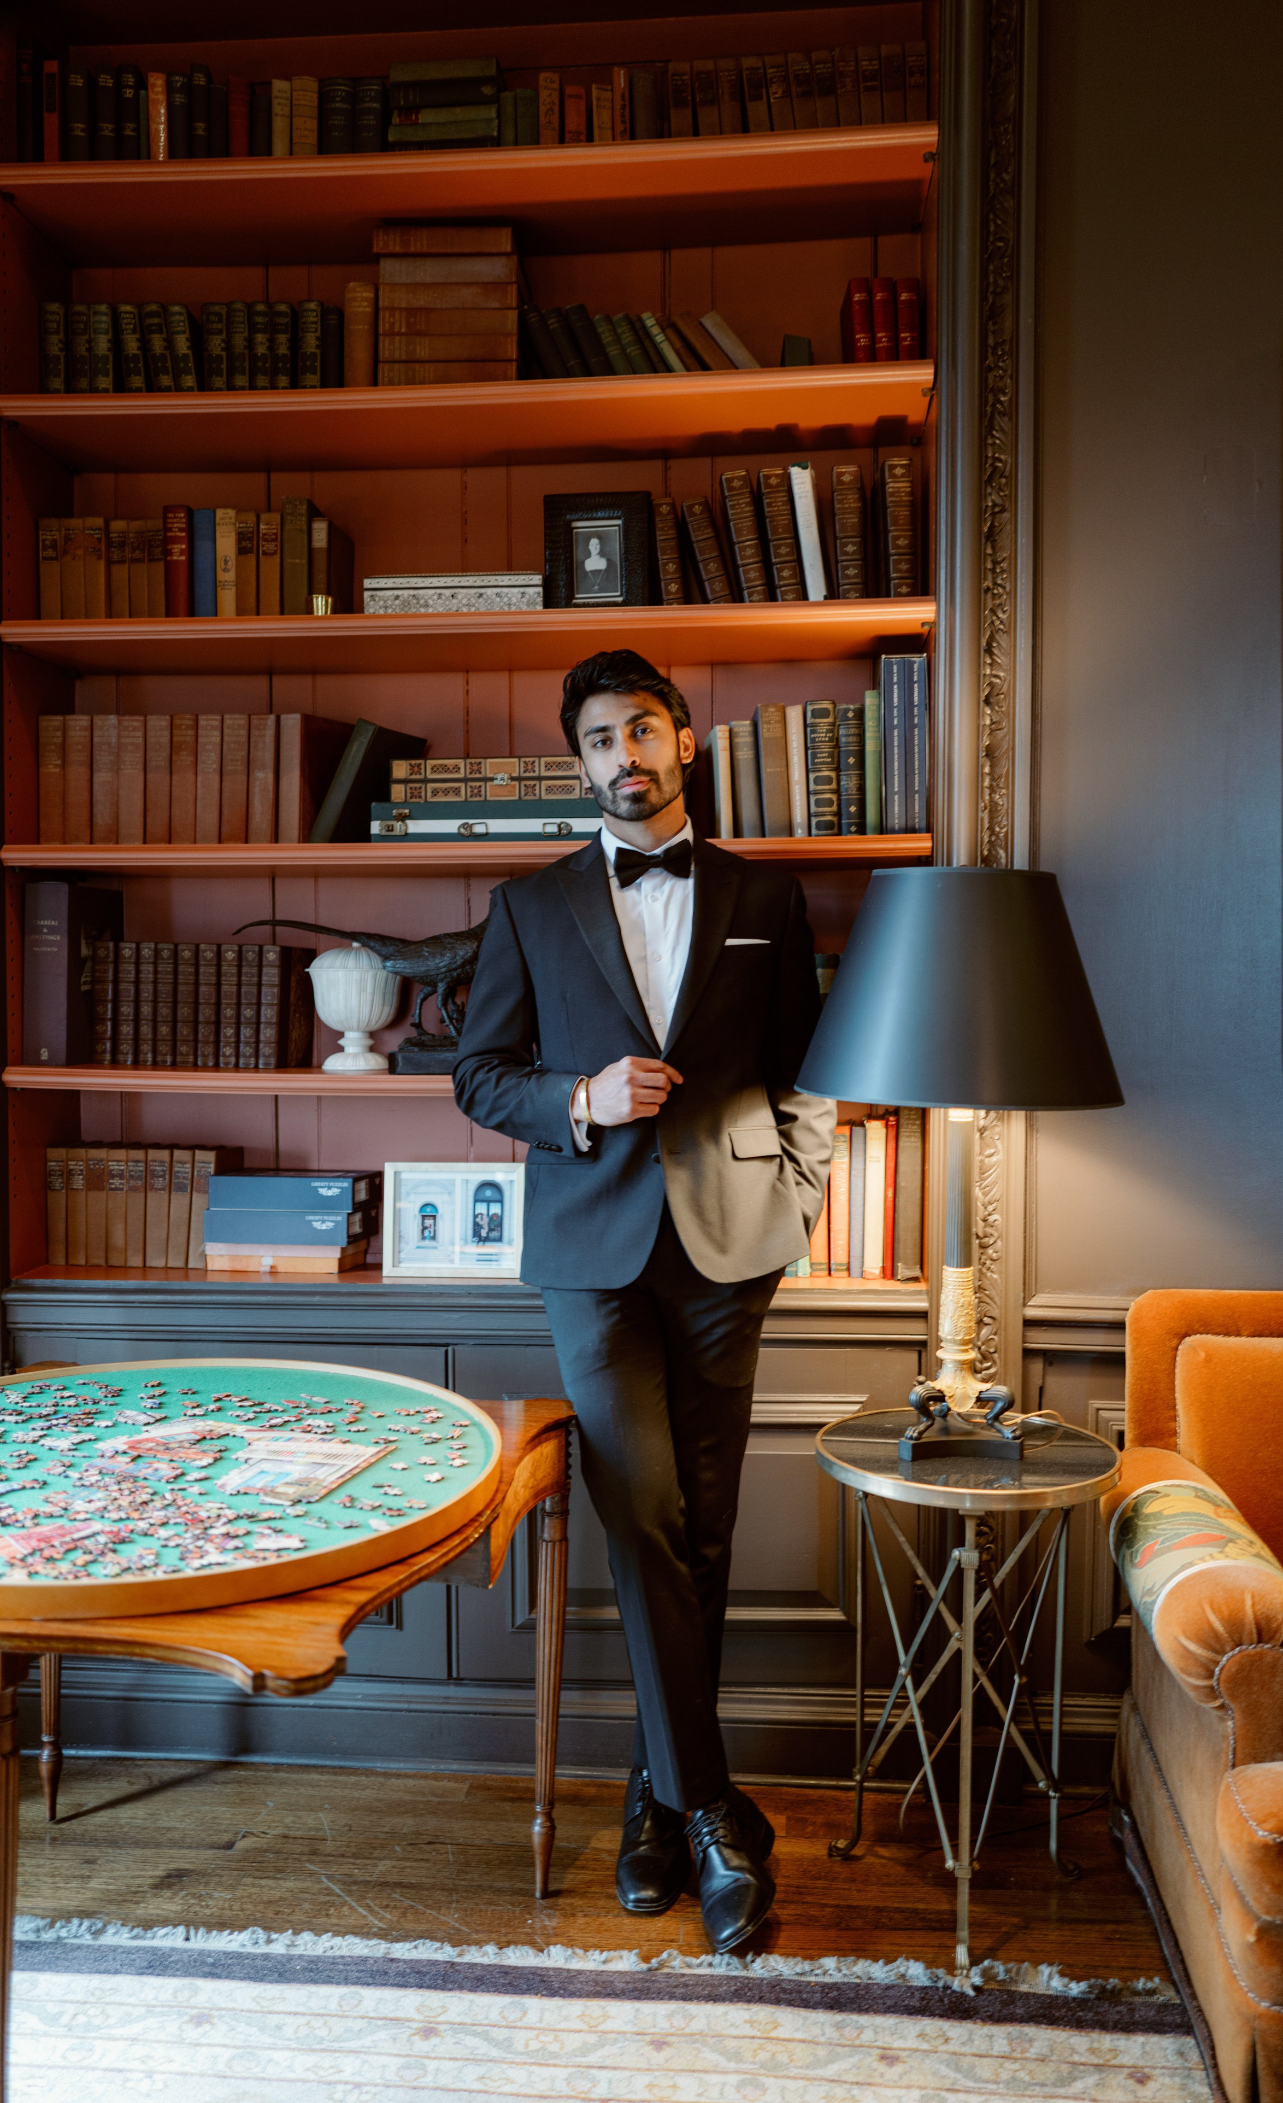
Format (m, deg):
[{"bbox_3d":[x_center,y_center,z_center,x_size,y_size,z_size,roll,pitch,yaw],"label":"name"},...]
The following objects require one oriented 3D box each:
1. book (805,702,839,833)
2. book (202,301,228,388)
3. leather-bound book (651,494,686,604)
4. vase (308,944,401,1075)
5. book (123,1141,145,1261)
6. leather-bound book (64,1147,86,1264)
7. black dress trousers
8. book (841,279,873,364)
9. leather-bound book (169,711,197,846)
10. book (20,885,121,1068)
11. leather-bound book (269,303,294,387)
[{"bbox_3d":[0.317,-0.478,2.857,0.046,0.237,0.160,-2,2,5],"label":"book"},{"bbox_3d":[-0.726,-1.185,2.872,0.042,0.200,0.135,0,2,5],"label":"book"},{"bbox_3d":[0.058,-0.853,2.915,0.038,0.218,0.148,-6,1,5],"label":"leather-bound book"},{"bbox_3d":[-0.508,-0.077,2.889,0.172,0.223,0.172,0,2,5],"label":"vase"},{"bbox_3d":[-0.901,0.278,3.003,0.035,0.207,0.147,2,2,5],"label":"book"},{"bbox_3d":[-1.019,0.284,3.045,0.036,0.213,0.150,0,2,5],"label":"leather-bound book"},{"bbox_3d":[0.031,0.647,2.459,0.358,0.930,0.300,0,2,3],"label":"black dress trousers"},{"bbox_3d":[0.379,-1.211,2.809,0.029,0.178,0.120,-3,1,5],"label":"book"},{"bbox_3d":[-0.811,-0.481,2.999,0.048,0.243,0.160,1,2,5],"label":"leather-bound book"},{"bbox_3d":[-0.998,-0.135,2.885,0.074,0.311,0.233,1,2,5],"label":"book"},{"bbox_3d":[-0.609,-1.182,2.862,0.038,0.196,0.135,0,2,5],"label":"leather-bound book"}]

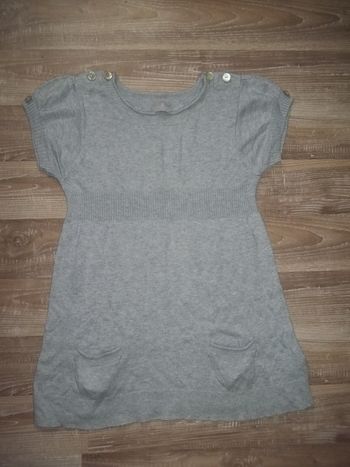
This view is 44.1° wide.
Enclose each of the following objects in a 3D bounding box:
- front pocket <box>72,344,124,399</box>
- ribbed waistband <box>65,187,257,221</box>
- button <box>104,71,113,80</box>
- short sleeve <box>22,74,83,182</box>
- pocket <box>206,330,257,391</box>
[{"bbox_3d":[-0.116,0.209,0.651,0.074,0.014,0.082,-4,87,-3],"label":"front pocket"},{"bbox_3d":[-0.020,-0.045,0.673,0.296,0.018,0.047,-1,87,-3],"label":"ribbed waistband"},{"bbox_3d":[-0.104,-0.245,0.673,0.013,0.004,0.013,0,87,-3],"label":"button"},{"bbox_3d":[-0.189,-0.162,0.665,0.091,0.030,0.163,0,87,-3],"label":"short sleeve"},{"bbox_3d":[0.087,0.196,0.662,0.075,0.014,0.086,-4,87,-3],"label":"pocket"}]

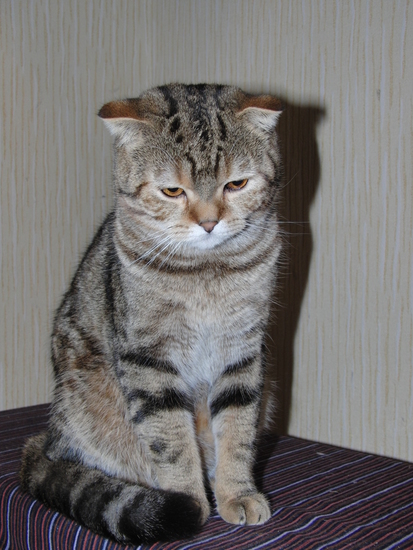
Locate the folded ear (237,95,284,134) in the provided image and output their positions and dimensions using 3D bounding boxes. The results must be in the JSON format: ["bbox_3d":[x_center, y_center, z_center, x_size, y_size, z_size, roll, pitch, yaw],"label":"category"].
[{"bbox_3d":[0.045,-0.135,0.670,0.036,0.028,0.026,-8,12,-13],"label":"folded ear"}]

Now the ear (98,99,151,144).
[{"bbox_3d":[-0.069,-0.129,0.670,0.039,0.032,0.026,-3,12,15],"label":"ear"}]

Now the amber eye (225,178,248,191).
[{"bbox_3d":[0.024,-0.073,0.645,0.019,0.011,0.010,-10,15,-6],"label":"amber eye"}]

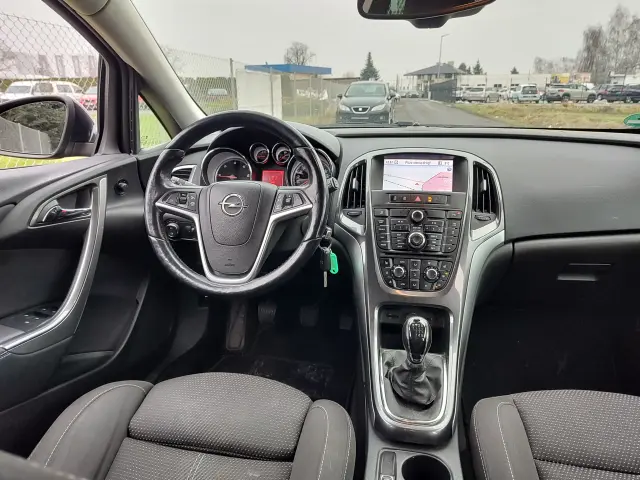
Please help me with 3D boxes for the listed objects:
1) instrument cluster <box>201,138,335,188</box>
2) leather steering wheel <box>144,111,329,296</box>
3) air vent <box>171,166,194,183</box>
[{"bbox_3d":[-0.126,-0.177,1.038,0.335,0.145,0.090,3,2,12],"label":"instrument cluster"},{"bbox_3d":[-0.166,-0.076,0.877,0.375,0.375,0.105,2,-6,7],"label":"leather steering wheel"},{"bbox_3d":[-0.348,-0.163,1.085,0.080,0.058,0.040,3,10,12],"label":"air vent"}]

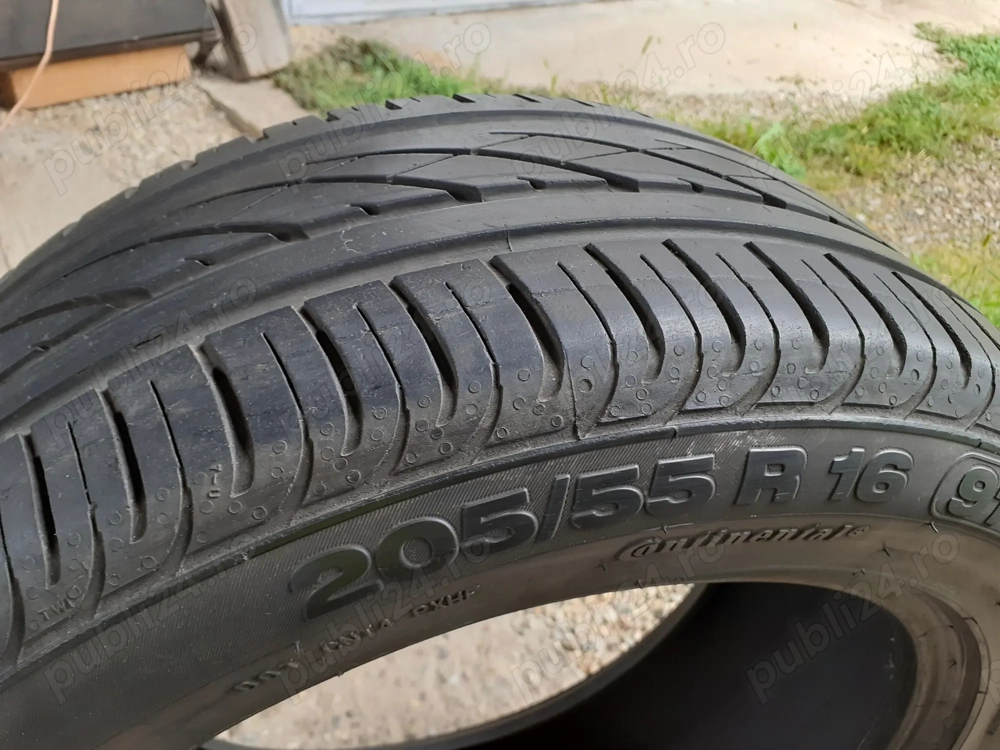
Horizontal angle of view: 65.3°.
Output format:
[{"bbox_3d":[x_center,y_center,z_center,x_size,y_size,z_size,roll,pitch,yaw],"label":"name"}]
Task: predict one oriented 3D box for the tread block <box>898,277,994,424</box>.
[{"bbox_3d":[0.140,-0.009,0.245,0.017,0.015,0.053,12,55,-27],"label":"tread block"}]

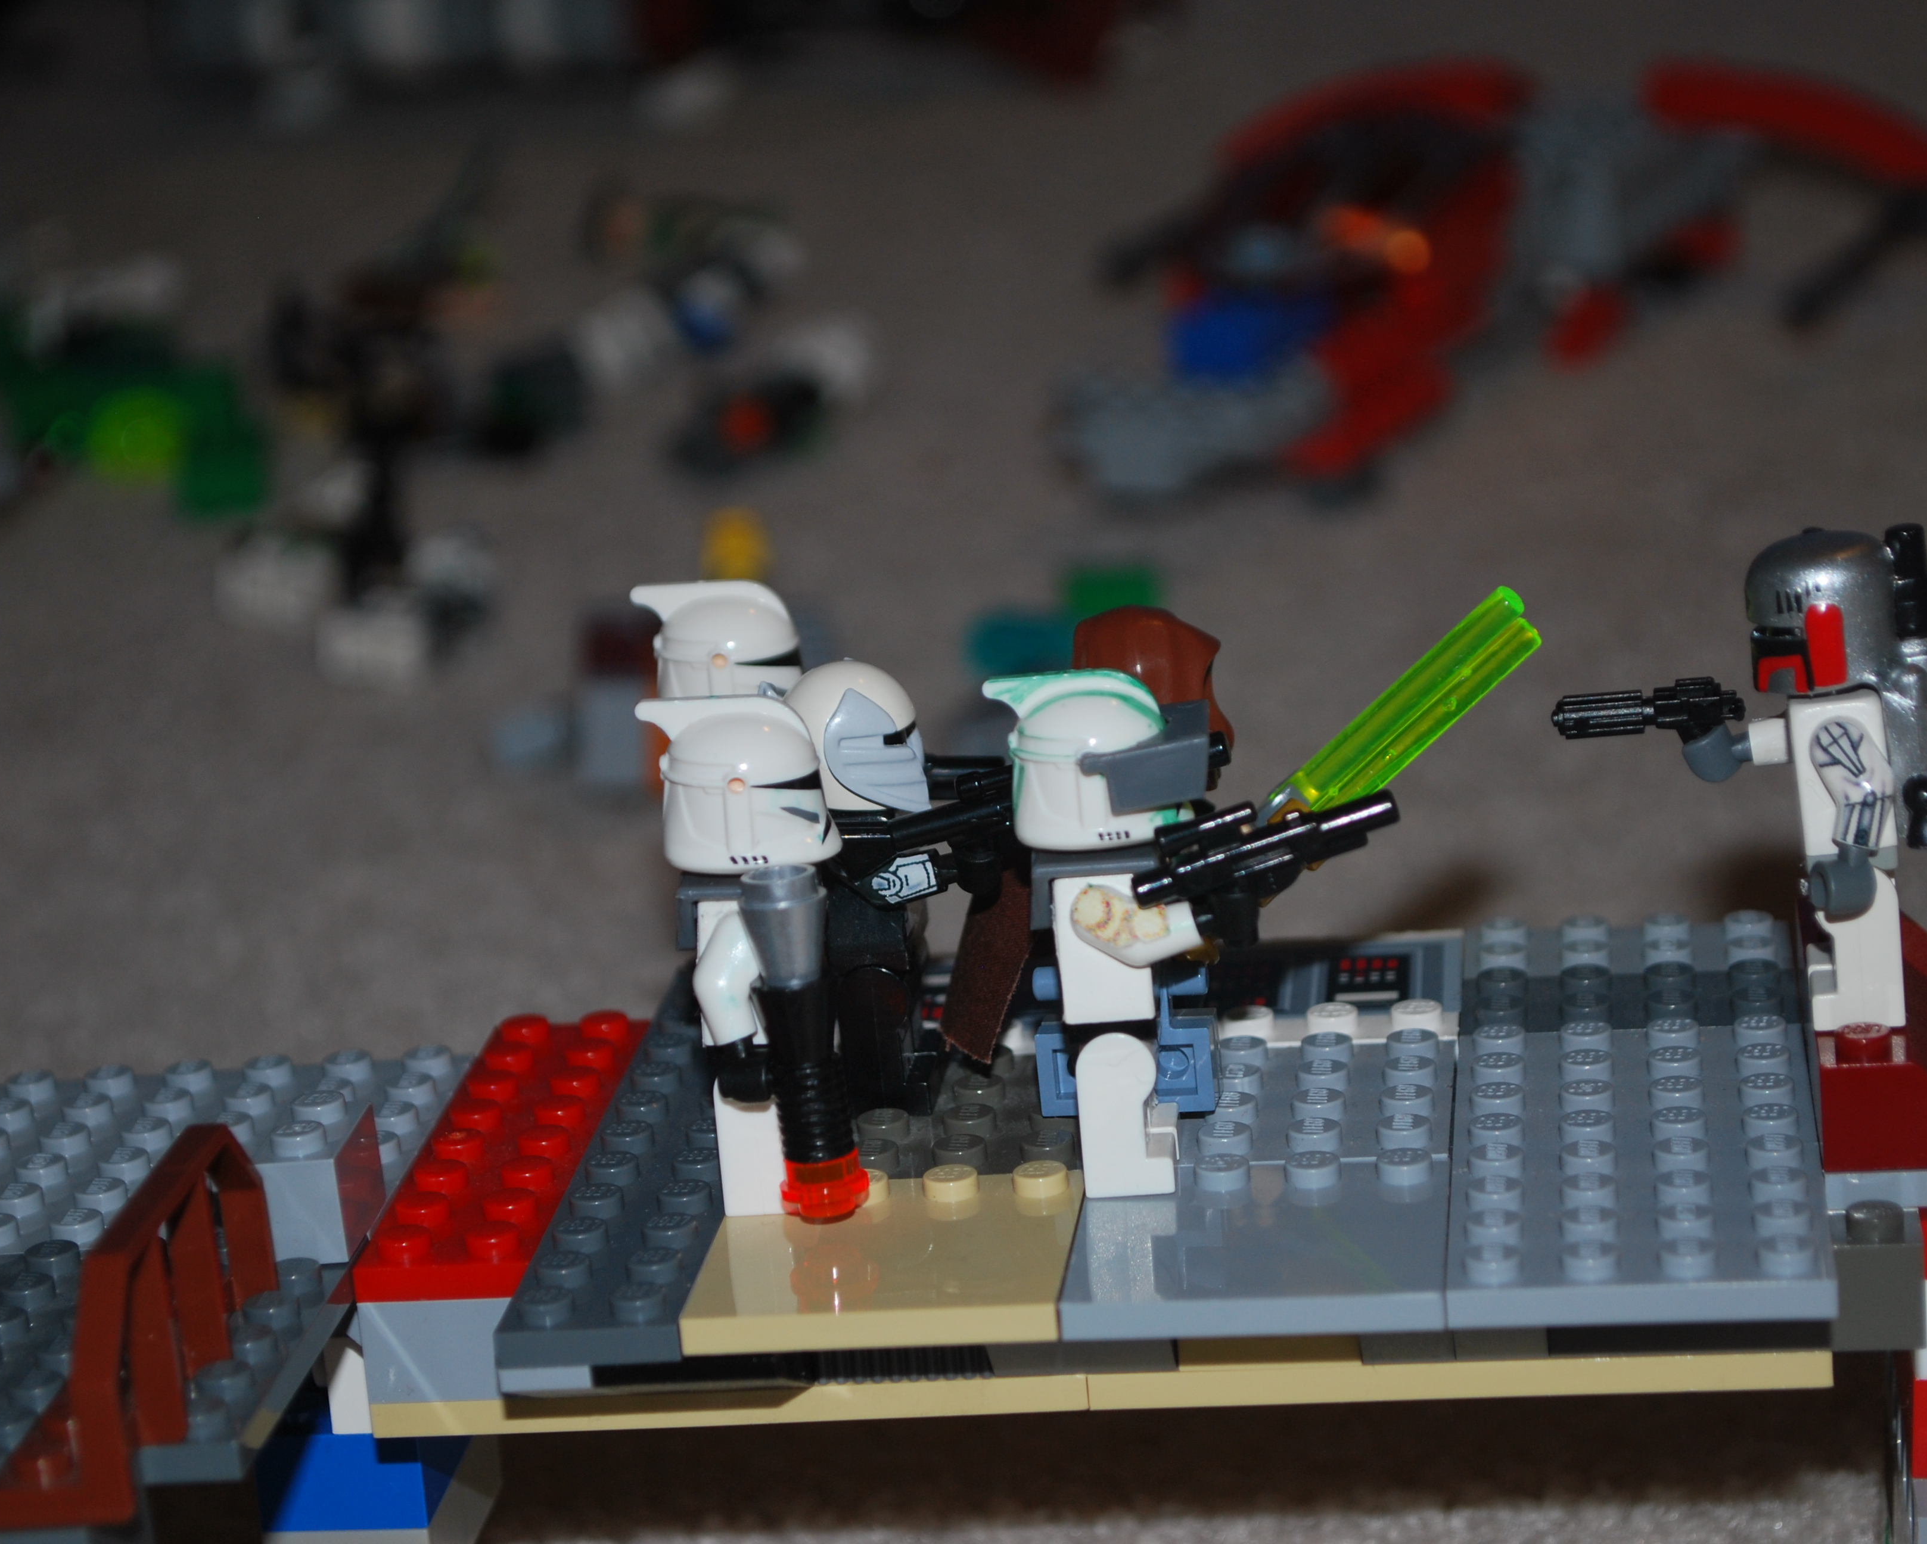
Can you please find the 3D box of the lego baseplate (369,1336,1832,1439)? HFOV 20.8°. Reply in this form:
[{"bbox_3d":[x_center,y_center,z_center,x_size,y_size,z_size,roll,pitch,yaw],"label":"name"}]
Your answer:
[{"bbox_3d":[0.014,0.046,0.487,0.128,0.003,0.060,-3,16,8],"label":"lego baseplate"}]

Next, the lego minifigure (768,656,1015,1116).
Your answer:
[{"bbox_3d":[-0.004,0.009,0.488,0.025,0.043,0.022,-3,16,7],"label":"lego minifigure"}]

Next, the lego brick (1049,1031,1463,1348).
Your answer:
[{"bbox_3d":[0.027,0.036,0.465,0.032,0.005,0.064,-2,16,7],"label":"lego brick"}]

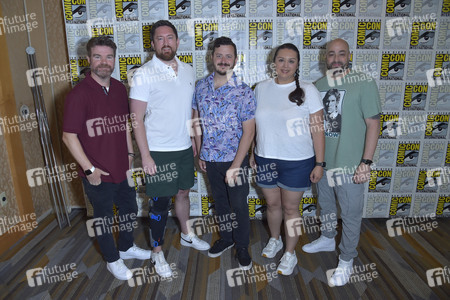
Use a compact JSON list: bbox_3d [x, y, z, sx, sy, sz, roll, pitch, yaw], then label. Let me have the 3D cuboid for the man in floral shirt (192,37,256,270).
[{"bbox_3d":[0.013,0.045,2.361,0.520,1.765,0.390,4,14,17],"label":"man in floral shirt"}]

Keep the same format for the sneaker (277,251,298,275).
[{"bbox_3d":[0.501,0.891,2.380,0.103,0.103,0.262,8,16,33],"label":"sneaker"}]

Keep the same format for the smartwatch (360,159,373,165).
[{"bbox_3d":[1.014,0.084,2.140,0.071,0.042,0.067,10,-1,-13],"label":"smartwatch"}]

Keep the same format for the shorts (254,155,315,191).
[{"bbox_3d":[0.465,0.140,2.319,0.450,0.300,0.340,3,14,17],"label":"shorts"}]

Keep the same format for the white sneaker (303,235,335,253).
[{"bbox_3d":[0.824,0.820,2.617,0.292,0.120,0.109,-2,14,-4],"label":"white sneaker"}]

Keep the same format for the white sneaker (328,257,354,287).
[{"bbox_3d":[0.891,0.905,2.265,0.112,0.120,0.288,9,17,35],"label":"white sneaker"}]

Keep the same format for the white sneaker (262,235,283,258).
[{"bbox_3d":[0.398,0.811,2.547,0.103,0.125,0.265,10,17,38],"label":"white sneaker"}]

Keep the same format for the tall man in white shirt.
[{"bbox_3d":[-0.420,0.010,2.300,0.600,1.870,0.420,-6,15,-21],"label":"tall man in white shirt"}]

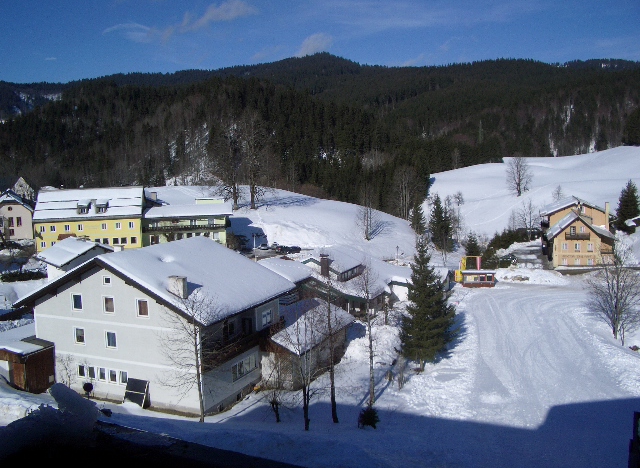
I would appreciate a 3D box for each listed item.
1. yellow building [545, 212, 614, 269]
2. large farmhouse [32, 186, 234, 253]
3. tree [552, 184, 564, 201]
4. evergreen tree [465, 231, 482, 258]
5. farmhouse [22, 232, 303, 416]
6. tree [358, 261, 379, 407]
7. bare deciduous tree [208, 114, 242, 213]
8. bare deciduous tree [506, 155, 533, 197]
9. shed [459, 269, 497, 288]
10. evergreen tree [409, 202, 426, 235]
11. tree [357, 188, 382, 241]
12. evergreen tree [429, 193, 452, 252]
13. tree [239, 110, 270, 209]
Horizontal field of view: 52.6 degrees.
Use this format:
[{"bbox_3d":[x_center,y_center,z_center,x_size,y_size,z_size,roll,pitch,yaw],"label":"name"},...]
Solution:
[{"bbox_3d":[49.202,0.826,122.900,12.000,9.200,11.500,0,7,17],"label":"yellow building"},{"bbox_3d":[-40.671,-3.919,144.170,41.000,12.800,14.000,-3,7,-7],"label":"large farmhouse"},{"bbox_3d":[61.069,-10.364,165.692,3.200,5.120,3.200,-2,7,0],"label":"tree"},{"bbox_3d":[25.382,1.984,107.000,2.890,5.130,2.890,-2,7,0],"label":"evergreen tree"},{"bbox_3d":[-13.413,6.551,54.325,18.850,11.430,13.000,1,7,26],"label":"farmhouse"},{"bbox_3d":[3.326,6.896,44.382,1.500,10.280,1.500,-2,7,0],"label":"tree"},{"bbox_3d":[-22.726,-17.092,155.621,7.800,22.960,7.800,-2,7,0],"label":"bare deciduous tree"},{"bbox_3d":[60.807,-17.804,197.234,7.500,12.760,7.500,-2,7,0],"label":"bare deciduous tree"},{"bbox_3d":[21.939,6.007,90.191,4.900,2.450,2.700,-1,7,8],"label":"shed"},{"bbox_3d":[21.697,-3.561,144.000,3.890,7.790,3.890,-2,7,0],"label":"evergreen tree"},{"bbox_3d":[10.250,-4.038,134.000,5.220,10.770,5.220,-2,7,0],"label":"tree"},{"bbox_3d":[23.091,-1.916,124.000,4.460,11.310,4.460,-2,7,0],"label":"evergreen tree"},{"bbox_3d":[-15.850,-17.924,156.584,7.800,23.580,7.800,-2,7,0],"label":"tree"}]

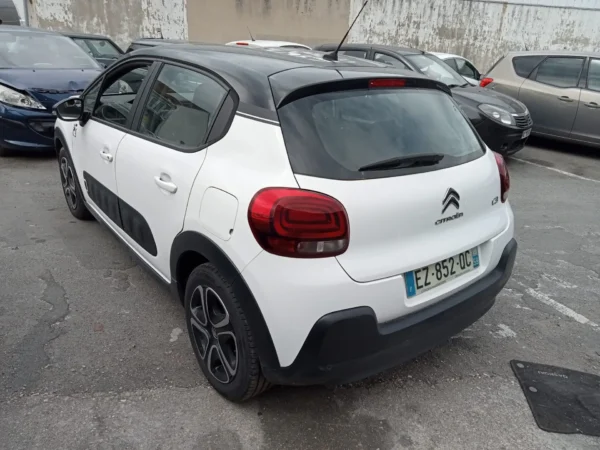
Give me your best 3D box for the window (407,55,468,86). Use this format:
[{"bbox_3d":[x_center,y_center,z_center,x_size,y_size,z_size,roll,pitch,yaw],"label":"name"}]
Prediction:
[{"bbox_3d":[1.919,-2.204,6.925,0.600,0.450,1.320,19,27,35],"label":"window"}]

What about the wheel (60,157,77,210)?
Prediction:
[{"bbox_3d":[-1.888,-0.343,4.091,0.140,0.450,0.450,-14,28,-35],"label":"wheel"}]

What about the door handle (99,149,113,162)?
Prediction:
[{"bbox_3d":[-1.164,-0.418,2.919,0.050,0.048,0.215,-14,28,-35],"label":"door handle"}]

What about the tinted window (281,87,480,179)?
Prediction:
[{"bbox_3d":[0.460,-0.408,2.181,1.270,0.435,0.120,-13,-17,-36],"label":"tinted window"}]

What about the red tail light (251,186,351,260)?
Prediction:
[{"bbox_3d":[0.003,-0.015,1.759,0.295,0.230,0.295,-14,28,-35],"label":"red tail light"}]

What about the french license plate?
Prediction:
[{"bbox_3d":[0.635,0.197,2.123,0.520,0.110,0.020,-14,16,-35],"label":"french license plate"}]

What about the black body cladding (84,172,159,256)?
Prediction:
[{"bbox_3d":[-1.119,-0.113,2.942,0.050,0.200,1.270,-13,27,-36],"label":"black body cladding"}]

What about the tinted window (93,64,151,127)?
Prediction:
[{"bbox_3d":[-1.111,-0.818,2.970,0.100,0.410,0.750,-1,20,-40],"label":"tinted window"}]

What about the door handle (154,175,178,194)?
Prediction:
[{"bbox_3d":[-0.619,-0.185,2.249,0.055,0.046,0.225,-13,27,-36],"label":"door handle"}]

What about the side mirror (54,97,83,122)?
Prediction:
[{"bbox_3d":[-1.527,-0.759,3.199,0.220,0.160,0.140,-14,28,-35],"label":"side mirror"}]

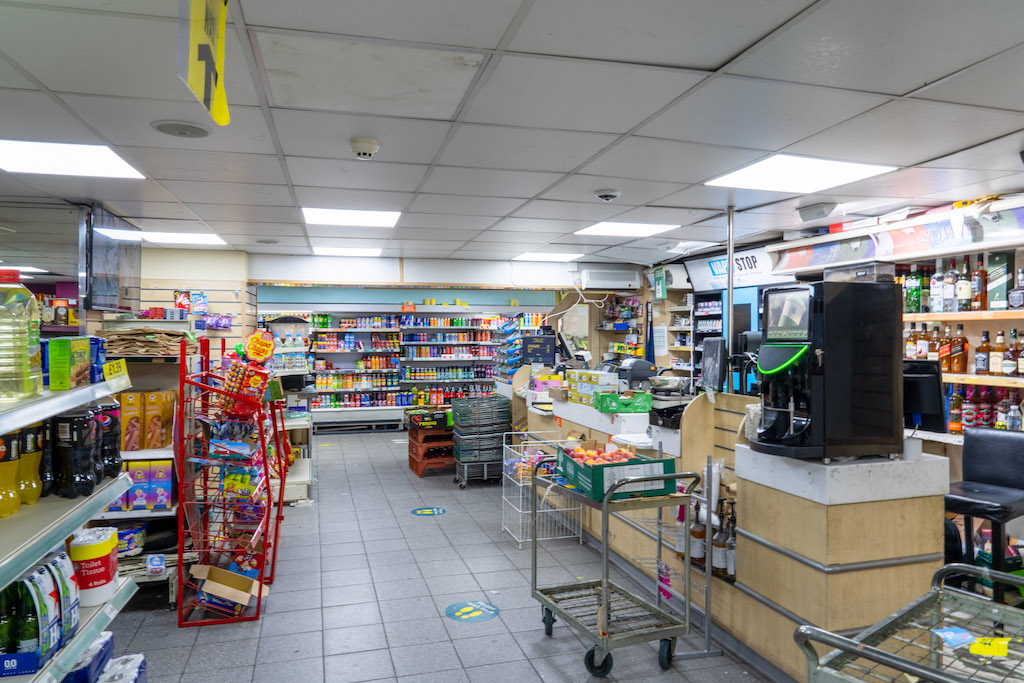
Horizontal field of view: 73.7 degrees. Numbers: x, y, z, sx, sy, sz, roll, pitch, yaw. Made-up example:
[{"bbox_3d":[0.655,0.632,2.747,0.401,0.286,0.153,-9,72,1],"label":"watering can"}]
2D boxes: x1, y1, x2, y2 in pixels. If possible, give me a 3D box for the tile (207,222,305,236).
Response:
[{"bbox_3d":[-1.725,-0.777,4.658,0.600,0.020,0.600,0,1,-14],"label":"tile"}]

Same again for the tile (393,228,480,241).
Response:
[{"bbox_3d":[-0.547,-0.778,4.943,0.600,0.020,0.600,0,1,-14],"label":"tile"}]

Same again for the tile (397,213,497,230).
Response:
[{"bbox_3d":[-0.408,-0.770,4.365,0.600,0.020,0.600,0,1,-14],"label":"tile"}]

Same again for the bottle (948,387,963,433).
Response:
[{"bbox_3d":[2.484,0.375,3.820,0.077,0.295,0.077,0,0,-37],"label":"bottle"}]

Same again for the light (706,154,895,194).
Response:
[{"bbox_3d":[1.212,-0.722,2.945,0.590,0.030,0.590,0,0,-14],"label":"light"}]

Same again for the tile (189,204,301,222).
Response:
[{"bbox_3d":[-1.575,-0.765,4.084,0.600,0.020,0.600,0,0,-14],"label":"tile"}]

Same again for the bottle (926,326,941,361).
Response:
[{"bbox_3d":[2.621,0.053,4.240,0.078,0.285,0.078,0,1,-35],"label":"bottle"}]

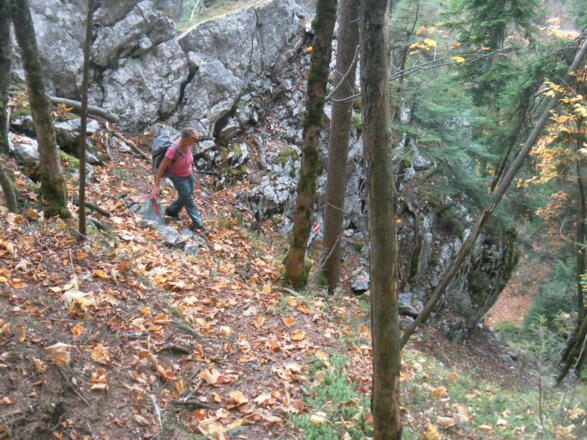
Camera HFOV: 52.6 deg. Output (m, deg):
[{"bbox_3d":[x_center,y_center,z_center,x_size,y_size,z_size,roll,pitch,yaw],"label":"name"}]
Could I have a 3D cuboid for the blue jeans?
[{"bbox_3d":[-1.665,-0.310,8.980,0.520,0.880,0.380,6,12,31],"label":"blue jeans"}]

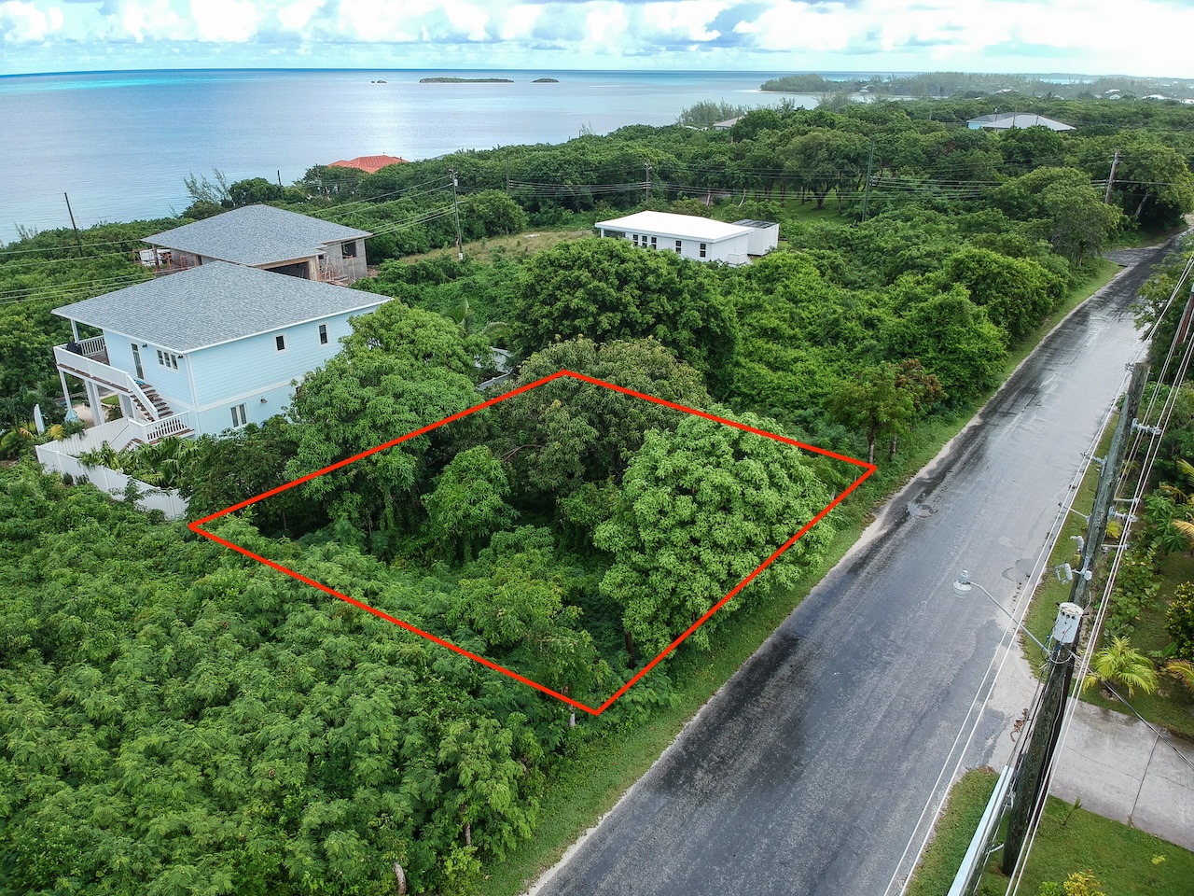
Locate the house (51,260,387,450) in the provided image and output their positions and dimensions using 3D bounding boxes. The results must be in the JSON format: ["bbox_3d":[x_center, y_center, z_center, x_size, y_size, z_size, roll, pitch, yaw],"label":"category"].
[{"bbox_3d":[-21.391,-6.550,49.480,13.020,8.159,13.888,17,29,33],"label":"house"}]

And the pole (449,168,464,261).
[{"bbox_3d":[-14.016,-22.882,87.176,0.300,9.727,0.300,17,29,33],"label":"pole"}]

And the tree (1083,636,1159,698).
[{"bbox_3d":[13.304,5.318,21.654,1.800,1.600,1.800,17,29,33],"label":"tree"}]

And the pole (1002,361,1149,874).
[{"bbox_3d":[8.170,3.483,14.942,0.340,10.374,0.340,17,29,33],"label":"pole"}]

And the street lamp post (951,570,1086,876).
[{"bbox_3d":[7.465,5.267,16.315,2.350,6.000,0.450,17,29,33],"label":"street lamp post"}]

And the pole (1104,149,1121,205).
[{"bbox_3d":[43.037,-20.649,72.861,0.300,8.600,0.300,17,29,33],"label":"pole"}]

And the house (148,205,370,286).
[{"bbox_3d":[-29.035,-18.297,76.568,18.060,6.304,15.260,17,29,34],"label":"house"}]

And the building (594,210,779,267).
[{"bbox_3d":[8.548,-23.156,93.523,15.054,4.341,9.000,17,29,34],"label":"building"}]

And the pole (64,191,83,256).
[{"bbox_3d":[-60.740,-25.088,100.410,0.300,8.726,0.300,17,29,33],"label":"pole"}]

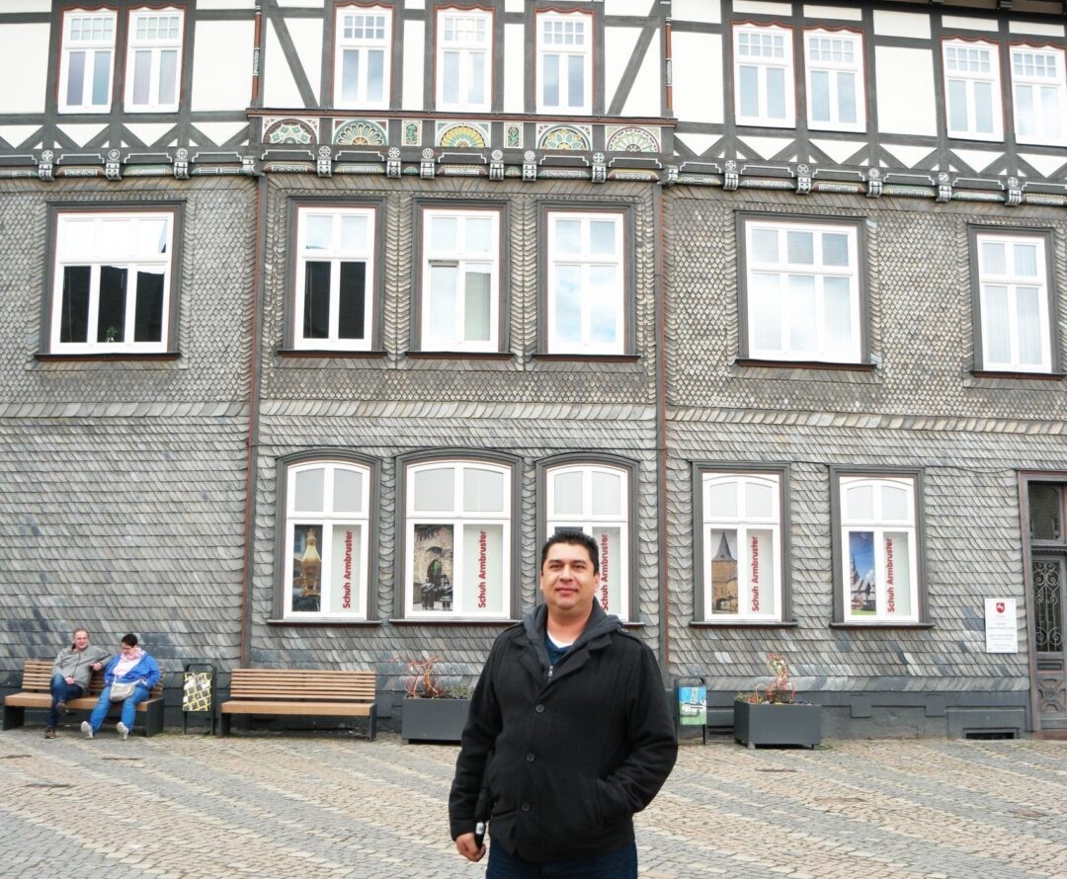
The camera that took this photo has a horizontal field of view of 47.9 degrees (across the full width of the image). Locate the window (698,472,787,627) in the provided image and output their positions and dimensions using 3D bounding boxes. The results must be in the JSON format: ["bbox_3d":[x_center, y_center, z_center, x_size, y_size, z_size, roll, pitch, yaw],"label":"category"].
[{"bbox_3d":[2.561,1.302,14.694,0.992,1.859,0.150,1,-7,-7],"label":"window"}]

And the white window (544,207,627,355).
[{"bbox_3d":[0.629,-1.902,14.429,0.973,1.760,0.150,1,-7,-3],"label":"white window"}]

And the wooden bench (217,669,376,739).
[{"bbox_3d":[-2.738,3.109,14.185,1.800,0.790,0.560,0,-8,-1],"label":"wooden bench"}]

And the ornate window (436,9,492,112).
[{"bbox_3d":[-0.828,-4.536,14.348,0.650,1.220,0.150,1,-7,-3],"label":"ornate window"}]

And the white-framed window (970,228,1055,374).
[{"bbox_3d":[6.522,-1.884,16.320,1.168,2.058,0.180,1,-8,-8],"label":"white-framed window"}]

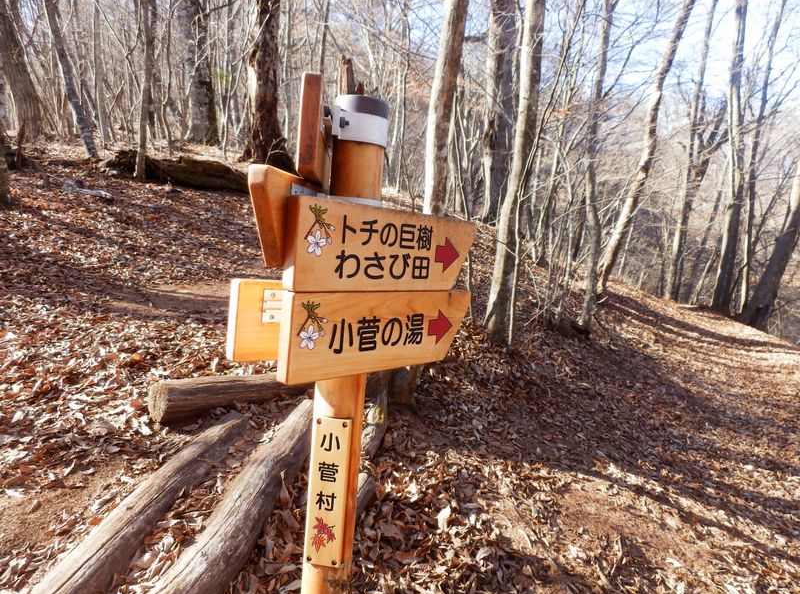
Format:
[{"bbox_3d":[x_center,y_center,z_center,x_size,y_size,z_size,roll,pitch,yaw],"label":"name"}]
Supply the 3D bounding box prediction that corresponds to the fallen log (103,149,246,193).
[{"bbox_3d":[-3.274,-1.863,8.200,2.150,0.380,0.440,7,5,-2],"label":"fallen log"}]

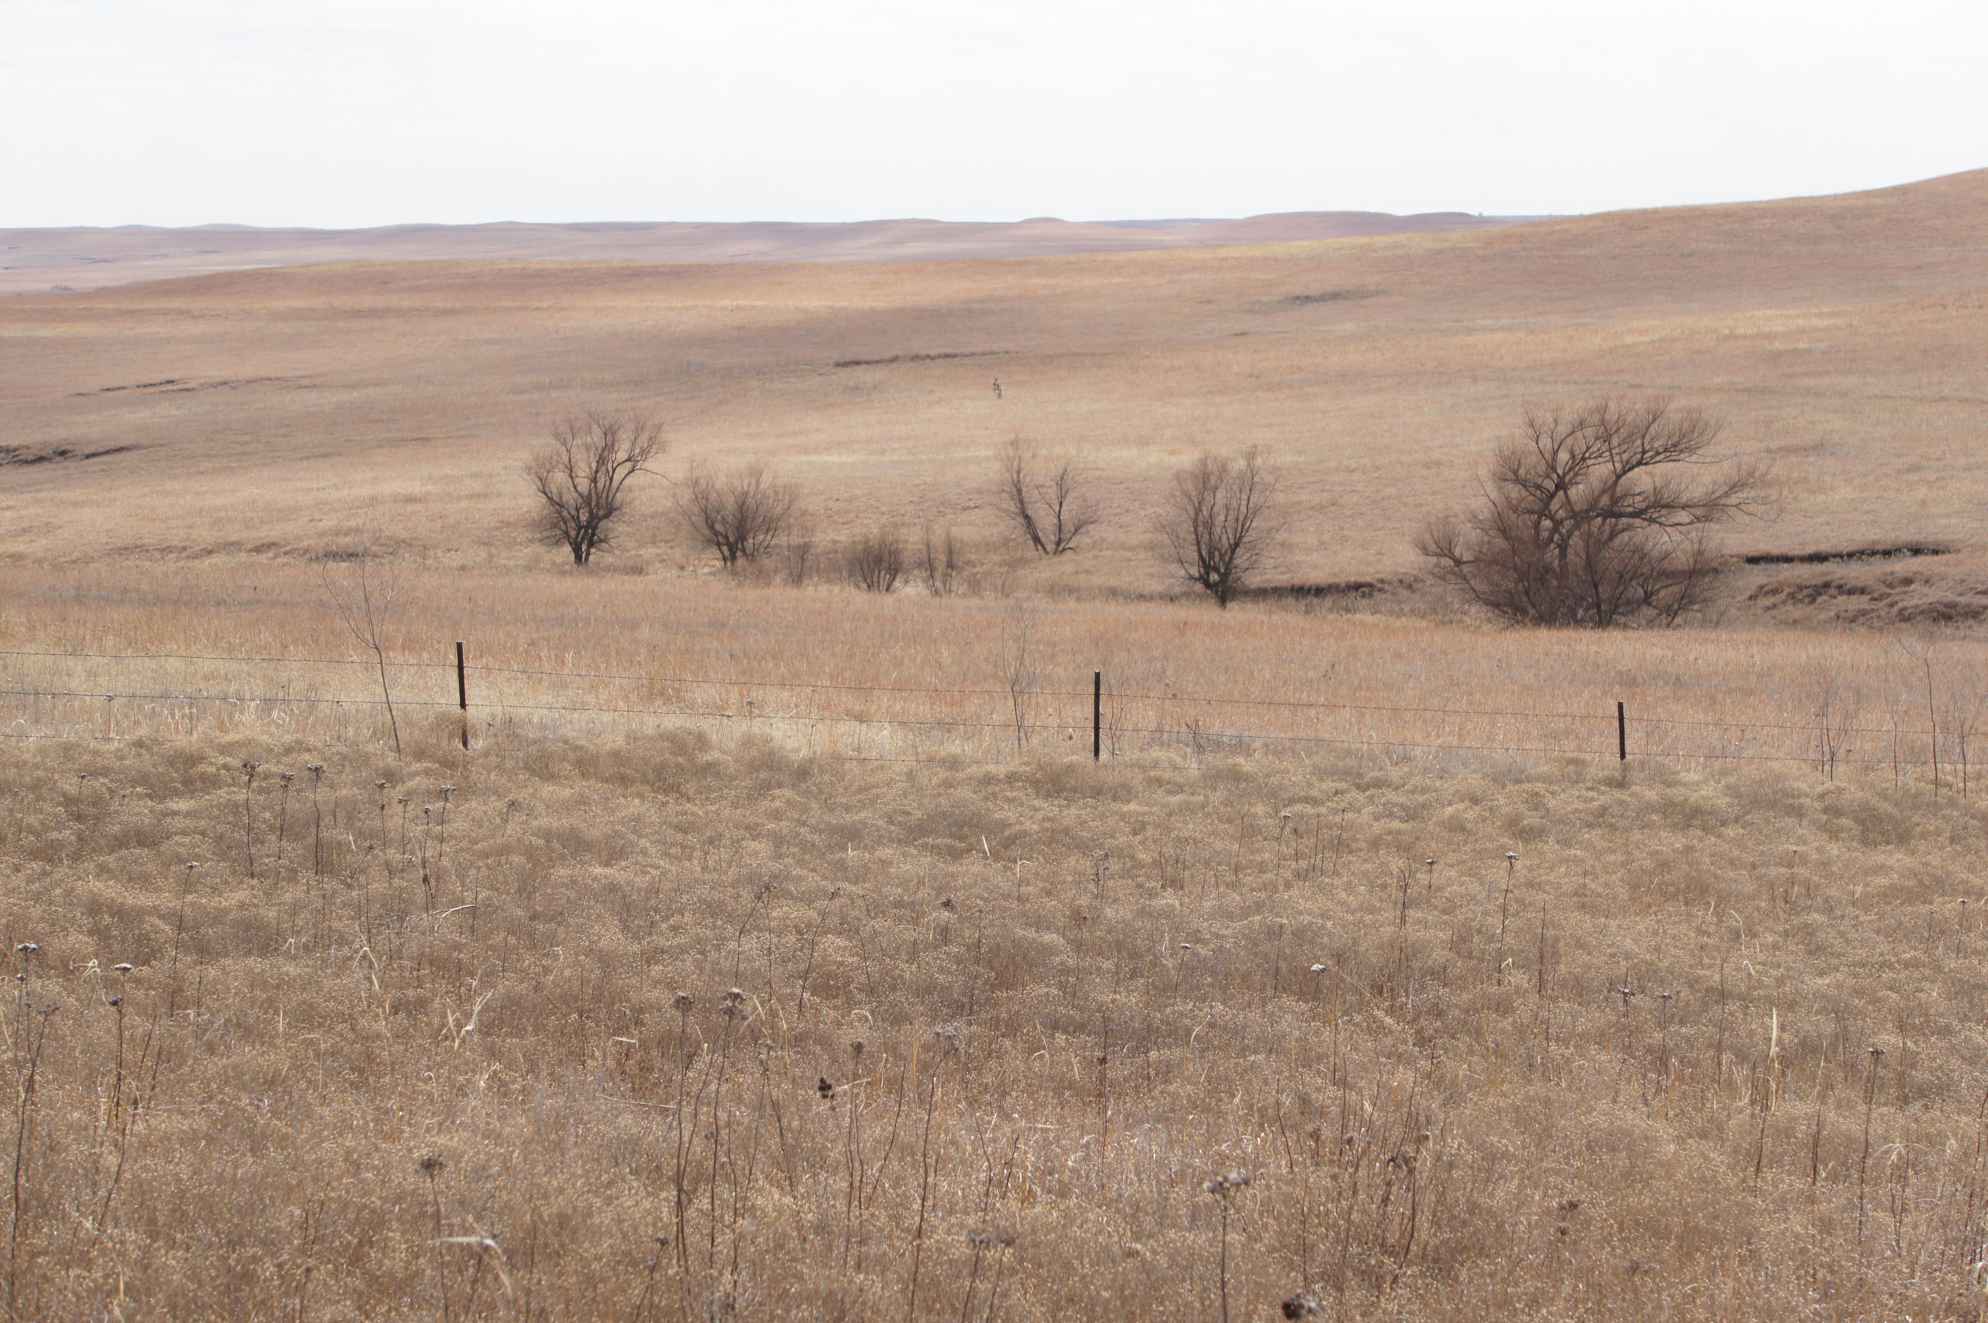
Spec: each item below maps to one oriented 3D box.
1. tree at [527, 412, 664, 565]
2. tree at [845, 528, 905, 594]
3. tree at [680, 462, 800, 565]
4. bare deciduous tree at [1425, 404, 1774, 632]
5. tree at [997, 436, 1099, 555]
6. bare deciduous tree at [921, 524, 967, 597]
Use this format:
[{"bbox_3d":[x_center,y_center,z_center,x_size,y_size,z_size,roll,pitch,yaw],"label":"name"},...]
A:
[{"bbox_3d":[-11.180,-4.820,127.000,3.840,4.360,3.450,0,5,0],"label":"tree"},{"bbox_3d":[-3.250,-2.680,123.000,1.650,1.860,1.480,0,5,0],"label":"tree"},{"bbox_3d":[-7.130,-4.040,126.000,3.420,2.940,3.070,0,5,0],"label":"tree"},{"bbox_3d":[15.850,-3.890,120.000,9.270,6.180,7.880,0,5,0],"label":"bare deciduous tree"},{"bbox_3d":[1.540,-4.730,130.000,2.940,3.440,2.360,0,5,0],"label":"tree"},{"bbox_3d":[-1.340,-2.680,122.000,1.210,2.050,1.030,0,5,0],"label":"bare deciduous tree"}]

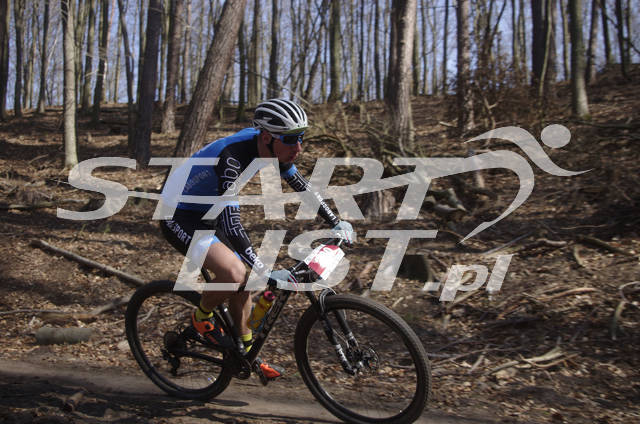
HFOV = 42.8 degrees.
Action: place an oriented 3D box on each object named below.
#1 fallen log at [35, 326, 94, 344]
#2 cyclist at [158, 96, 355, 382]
[{"bbox_3d":[-2.033,0.985,6.500,0.425,0.135,0.135,1,-3,-9],"label":"fallen log"},{"bbox_3d":[-0.350,0.190,4.140,1.000,1.450,0.750,-1,8,30],"label":"cyclist"}]

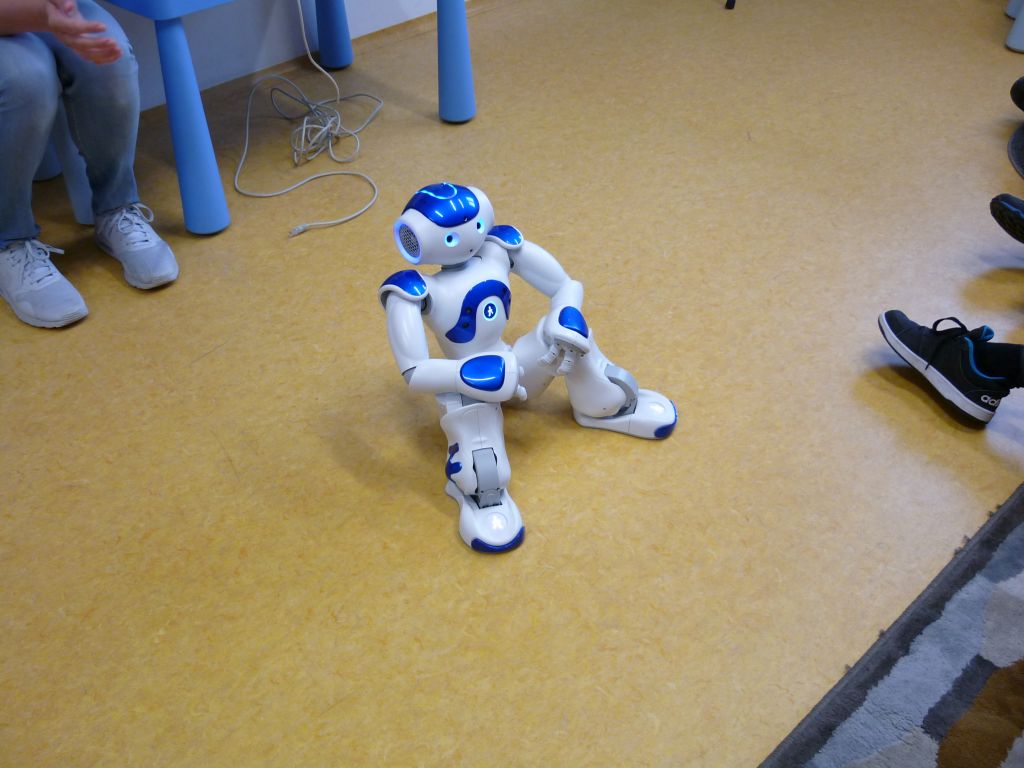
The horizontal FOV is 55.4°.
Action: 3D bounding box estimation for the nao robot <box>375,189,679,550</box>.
[{"bbox_3d":[0.004,-0.079,1.411,0.423,0.371,0.376,-29,47,-31],"label":"nao robot"}]

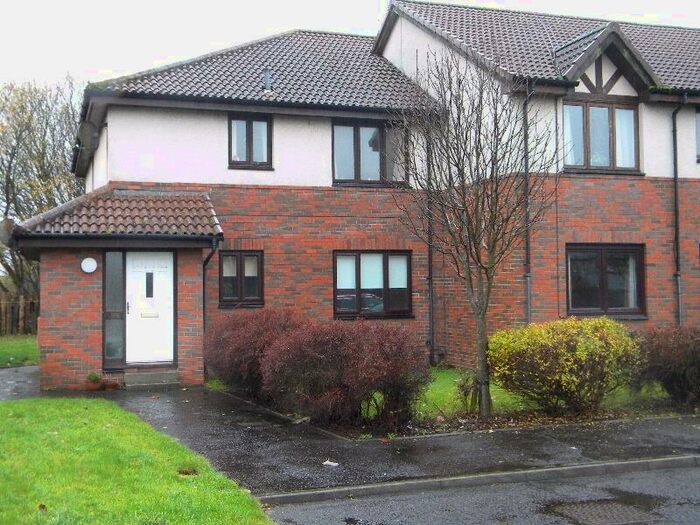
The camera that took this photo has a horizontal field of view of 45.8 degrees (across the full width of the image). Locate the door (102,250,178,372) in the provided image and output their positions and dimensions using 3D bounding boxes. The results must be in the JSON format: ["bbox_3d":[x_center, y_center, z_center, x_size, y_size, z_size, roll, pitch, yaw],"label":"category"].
[{"bbox_3d":[-3.598,0.811,14.212,1.250,2.030,0.120,0,-2,-18],"label":"door"}]

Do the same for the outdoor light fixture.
[{"bbox_3d":[-4.370,0.048,13.886,0.270,0.270,0.100,0,-2,-18],"label":"outdoor light fixture"}]

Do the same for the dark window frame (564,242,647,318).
[{"bbox_3d":[4.765,0.331,15.401,1.710,1.380,0.140,0,-2,-18],"label":"dark window frame"}]

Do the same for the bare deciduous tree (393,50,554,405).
[{"bbox_3d":[1.592,-0.341,10.512,2.000,4.570,2.000,-1,-2,0],"label":"bare deciduous tree"}]

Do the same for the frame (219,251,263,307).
[{"bbox_3d":[-2.120,0.320,16.178,0.890,1.150,0.140,0,-2,-18],"label":"frame"}]

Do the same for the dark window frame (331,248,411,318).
[{"bbox_3d":[0.461,0.446,17.005,1.730,1.420,0.140,0,-2,-18],"label":"dark window frame"}]

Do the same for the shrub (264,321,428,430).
[{"bbox_3d":[0.003,1.340,10.487,1.900,1.240,1.900,0,-2,-18],"label":"shrub"}]

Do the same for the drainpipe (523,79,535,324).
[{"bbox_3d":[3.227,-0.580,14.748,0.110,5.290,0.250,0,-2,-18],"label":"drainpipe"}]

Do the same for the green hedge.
[{"bbox_3d":[2.901,1.349,11.210,2.020,1.210,1.500,0,-2,-18],"label":"green hedge"}]

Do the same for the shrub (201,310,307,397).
[{"bbox_3d":[-1.320,1.379,12.666,1.500,1.330,1.950,0,-2,-18],"label":"shrub"}]

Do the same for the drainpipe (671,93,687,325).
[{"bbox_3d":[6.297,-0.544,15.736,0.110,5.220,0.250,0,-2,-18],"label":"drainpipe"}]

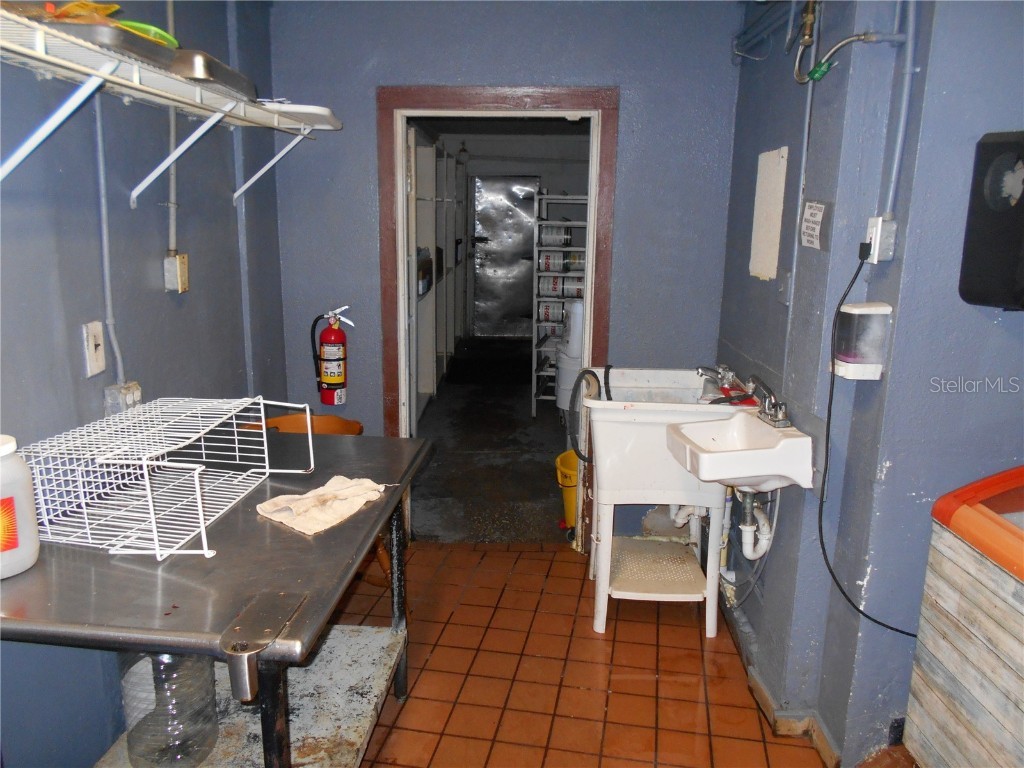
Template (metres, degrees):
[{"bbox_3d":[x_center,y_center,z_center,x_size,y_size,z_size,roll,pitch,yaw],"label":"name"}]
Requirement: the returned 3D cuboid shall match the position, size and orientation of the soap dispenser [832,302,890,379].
[{"bbox_3d":[0.872,-0.105,1.911,0.091,0.179,0.107,1,12,1],"label":"soap dispenser"}]

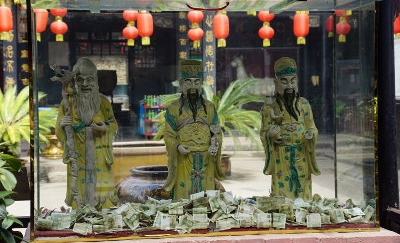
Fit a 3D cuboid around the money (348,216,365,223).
[{"bbox_3d":[0.732,0.459,3.900,0.070,0.025,0.045,-1,1,-8],"label":"money"}]

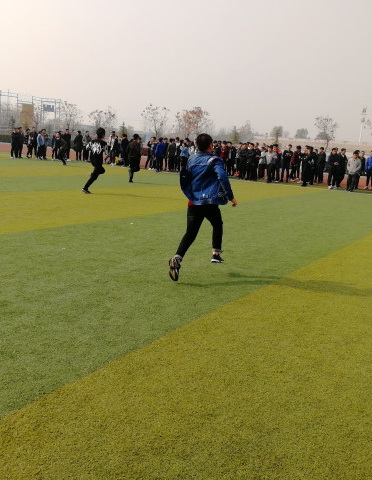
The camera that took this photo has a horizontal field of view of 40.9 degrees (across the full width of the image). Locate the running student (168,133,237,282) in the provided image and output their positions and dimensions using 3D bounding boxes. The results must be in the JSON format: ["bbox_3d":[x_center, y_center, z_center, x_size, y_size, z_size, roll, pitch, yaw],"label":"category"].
[{"bbox_3d":[0.213,-0.386,5.838,0.640,1.660,0.880,10,13,27],"label":"running student"}]

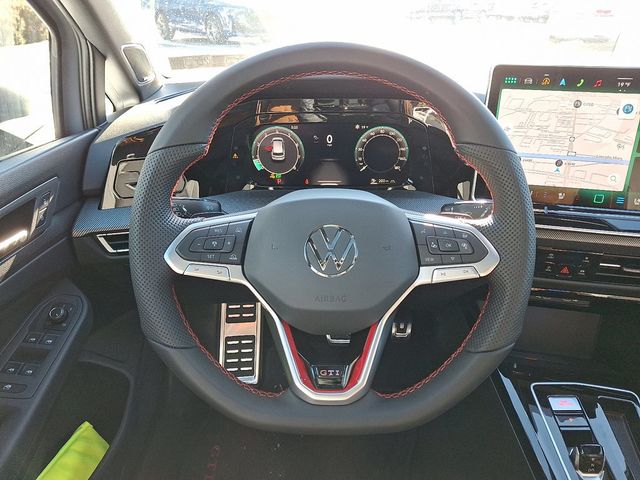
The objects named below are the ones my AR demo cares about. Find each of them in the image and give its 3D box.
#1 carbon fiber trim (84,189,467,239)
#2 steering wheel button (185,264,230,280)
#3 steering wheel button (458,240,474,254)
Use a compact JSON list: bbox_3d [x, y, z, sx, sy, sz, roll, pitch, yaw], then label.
[{"bbox_3d":[-0.045,-0.035,0.620,0.510,0.032,0.115,0,27,0],"label":"carbon fiber trim"},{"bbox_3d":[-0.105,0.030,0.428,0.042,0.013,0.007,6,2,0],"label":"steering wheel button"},{"bbox_3d":[0.136,0.007,0.429,0.015,0.013,0.006,0,2,0],"label":"steering wheel button"}]

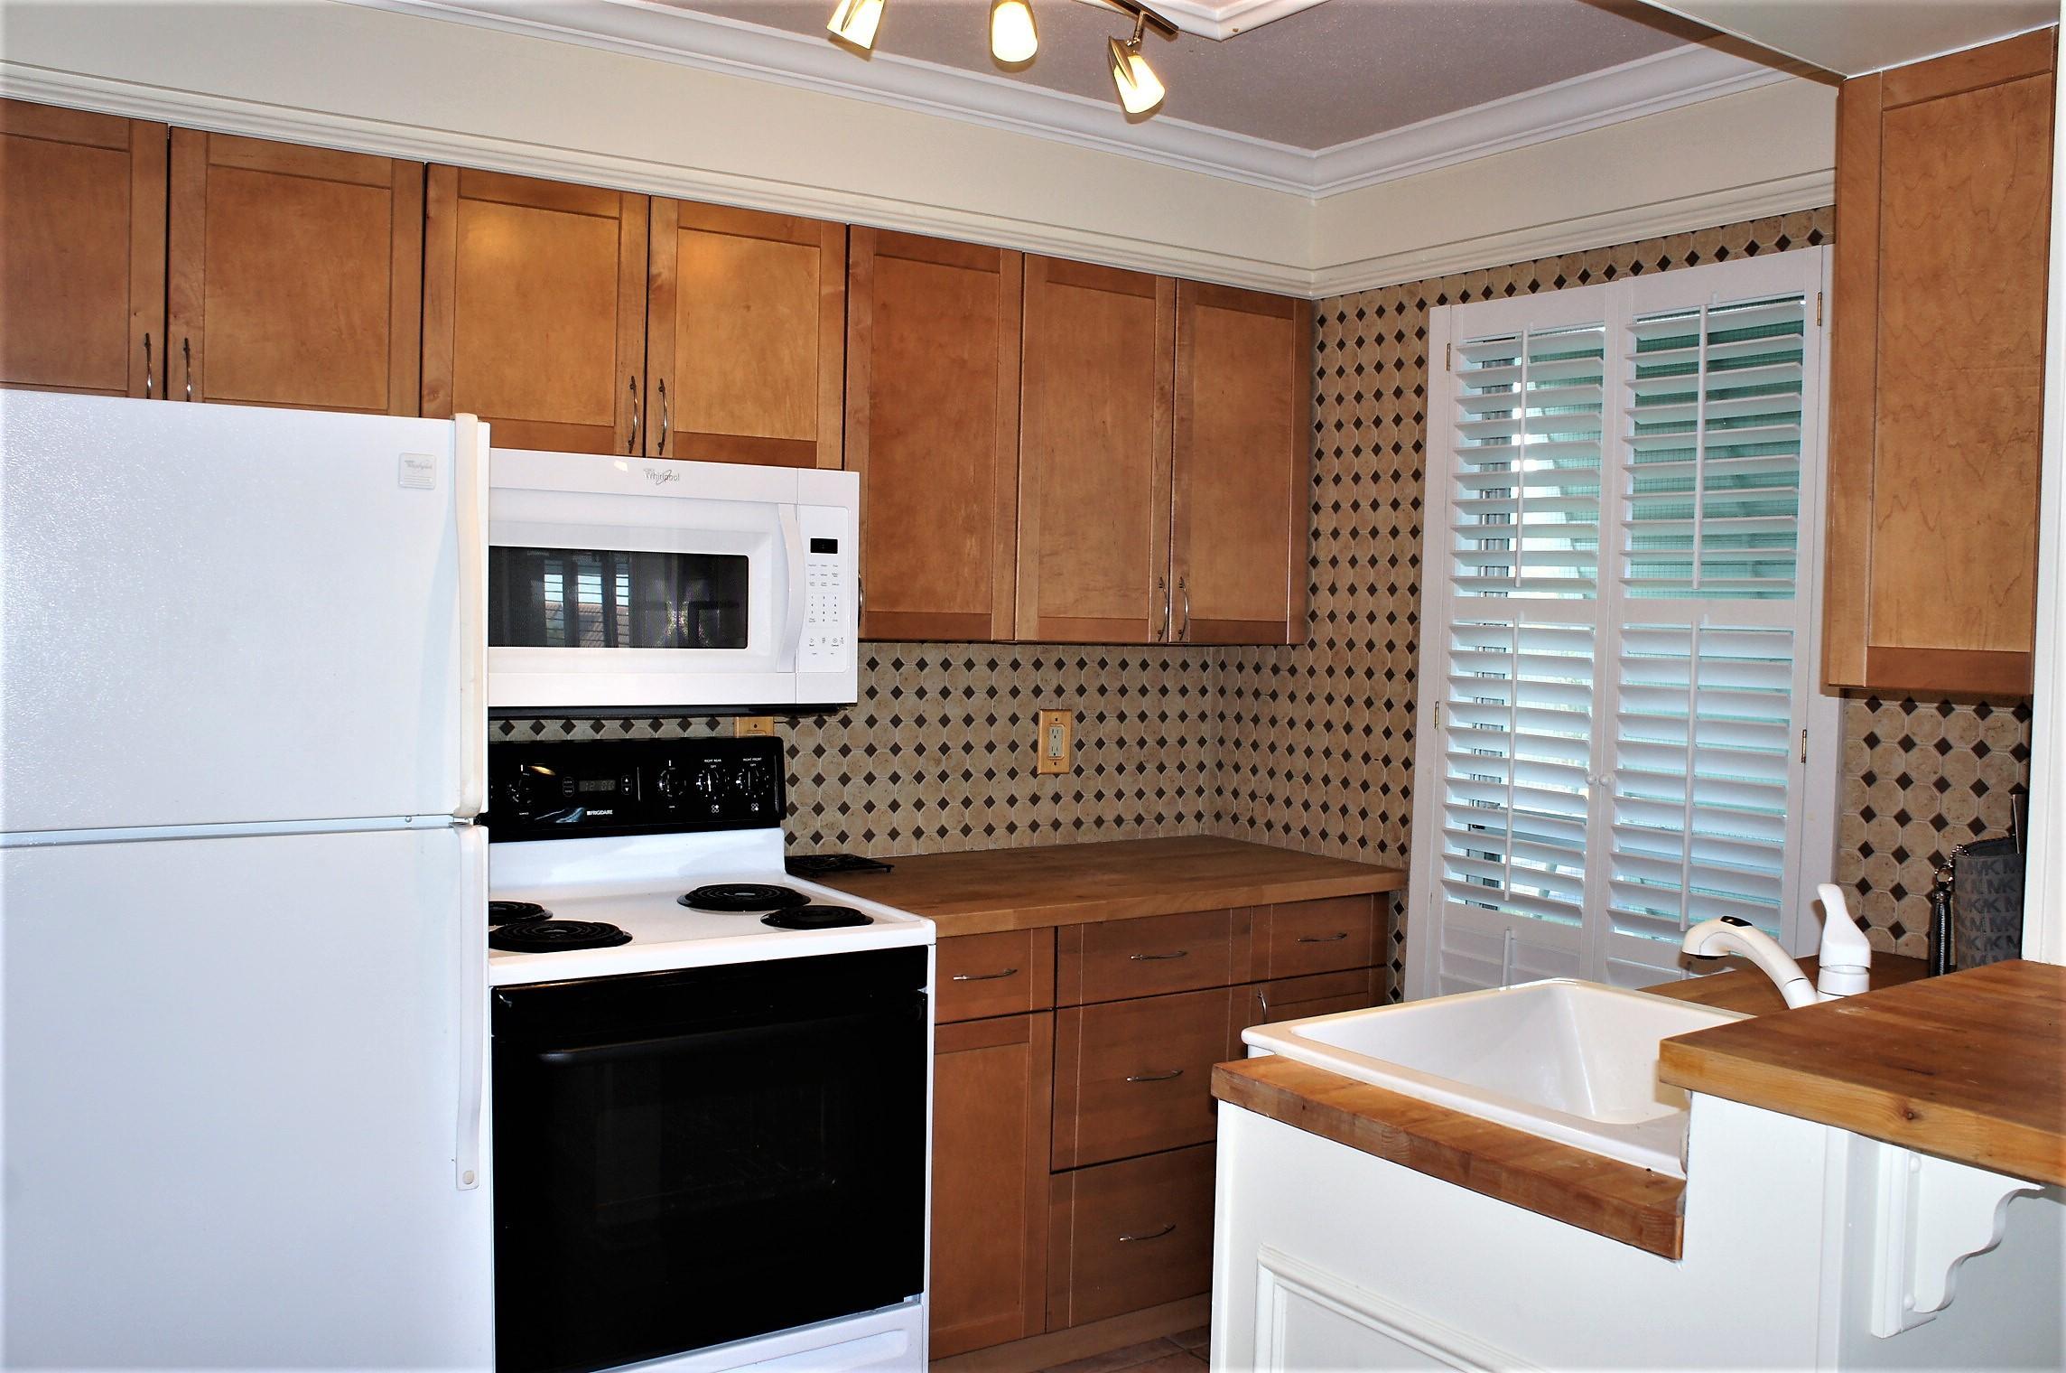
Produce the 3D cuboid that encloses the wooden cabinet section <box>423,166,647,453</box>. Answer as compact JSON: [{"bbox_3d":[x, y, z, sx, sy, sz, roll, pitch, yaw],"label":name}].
[{"bbox_3d":[-0.954,-0.659,2.960,0.386,0.469,0.339,-1,3,-32],"label":"wooden cabinet section"}]

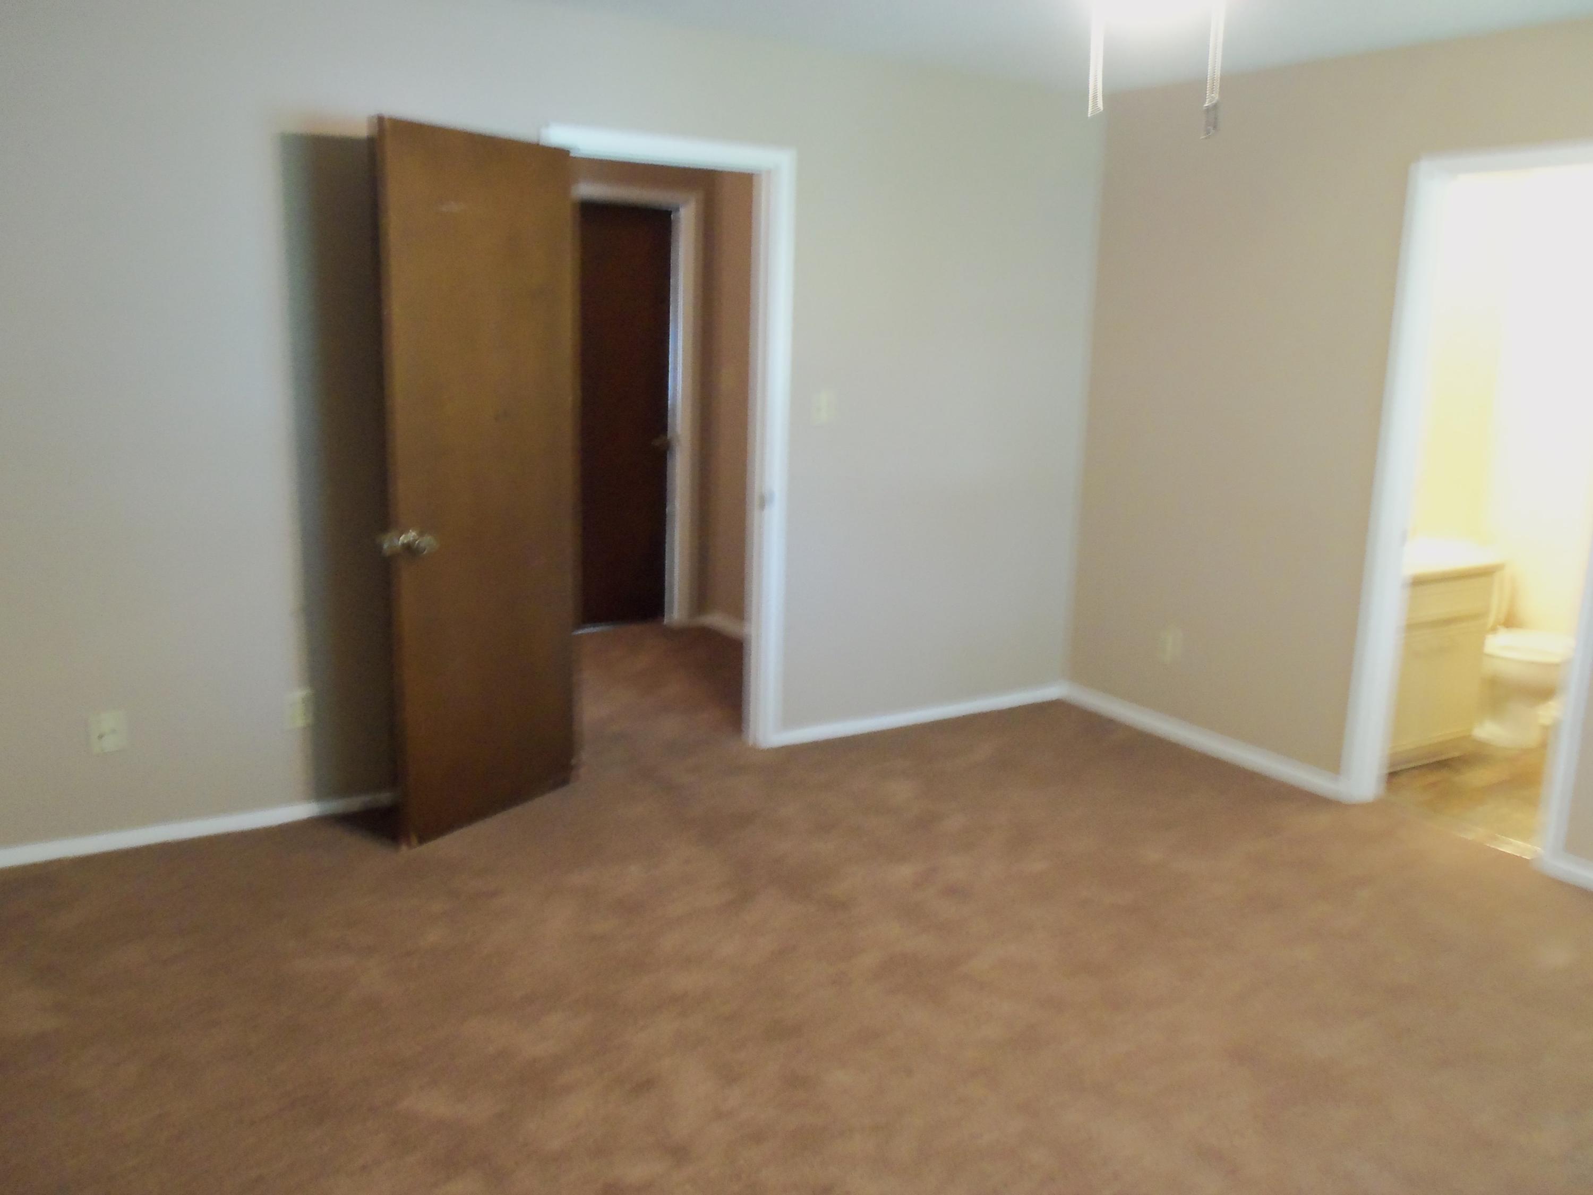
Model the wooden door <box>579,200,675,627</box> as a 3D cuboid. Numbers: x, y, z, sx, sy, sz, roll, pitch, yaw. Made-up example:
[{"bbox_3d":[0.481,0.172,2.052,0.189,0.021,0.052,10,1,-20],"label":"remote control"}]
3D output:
[{"bbox_3d":[-0.967,-0.838,6.213,0.740,2.030,0.045,-6,14,-31],"label":"wooden door"}]

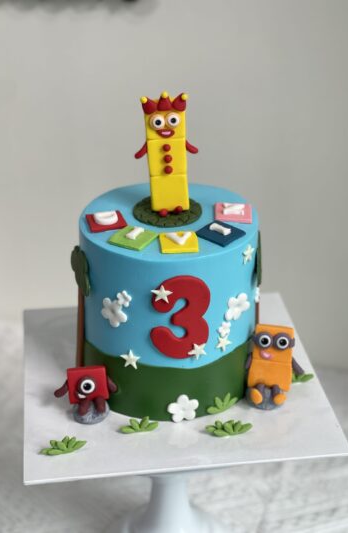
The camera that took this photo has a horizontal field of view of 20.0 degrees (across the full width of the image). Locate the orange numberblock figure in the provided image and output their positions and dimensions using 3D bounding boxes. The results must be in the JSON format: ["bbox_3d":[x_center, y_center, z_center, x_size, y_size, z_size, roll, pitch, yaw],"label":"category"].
[{"bbox_3d":[0.090,0.085,0.873,0.052,0.075,0.035,3,28,6],"label":"orange numberblock figure"}]

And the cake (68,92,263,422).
[{"bbox_3d":[-0.006,-0.019,0.864,0.164,0.266,0.160,-3,28,-7],"label":"cake"}]

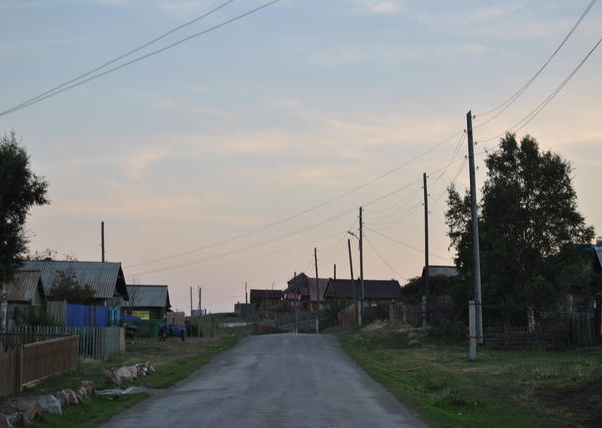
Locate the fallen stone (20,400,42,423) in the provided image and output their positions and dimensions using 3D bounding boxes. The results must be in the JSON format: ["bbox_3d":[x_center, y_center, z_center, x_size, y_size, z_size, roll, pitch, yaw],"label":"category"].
[{"bbox_3d":[-4.095,2.986,22.172,0.344,0.333,0.339,0,-4,0],"label":"fallen stone"}]

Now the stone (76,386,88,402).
[{"bbox_3d":[-4.070,3.347,27.057,0.211,0.272,0.241,0,-4,0],"label":"stone"}]

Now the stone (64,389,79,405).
[{"bbox_3d":[-4.165,3.312,26.479,0.275,0.266,0.270,0,-4,0],"label":"stone"}]

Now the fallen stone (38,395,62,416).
[{"bbox_3d":[-4.878,3.714,28.300,0.460,0.410,0.430,0,-3,0],"label":"fallen stone"}]

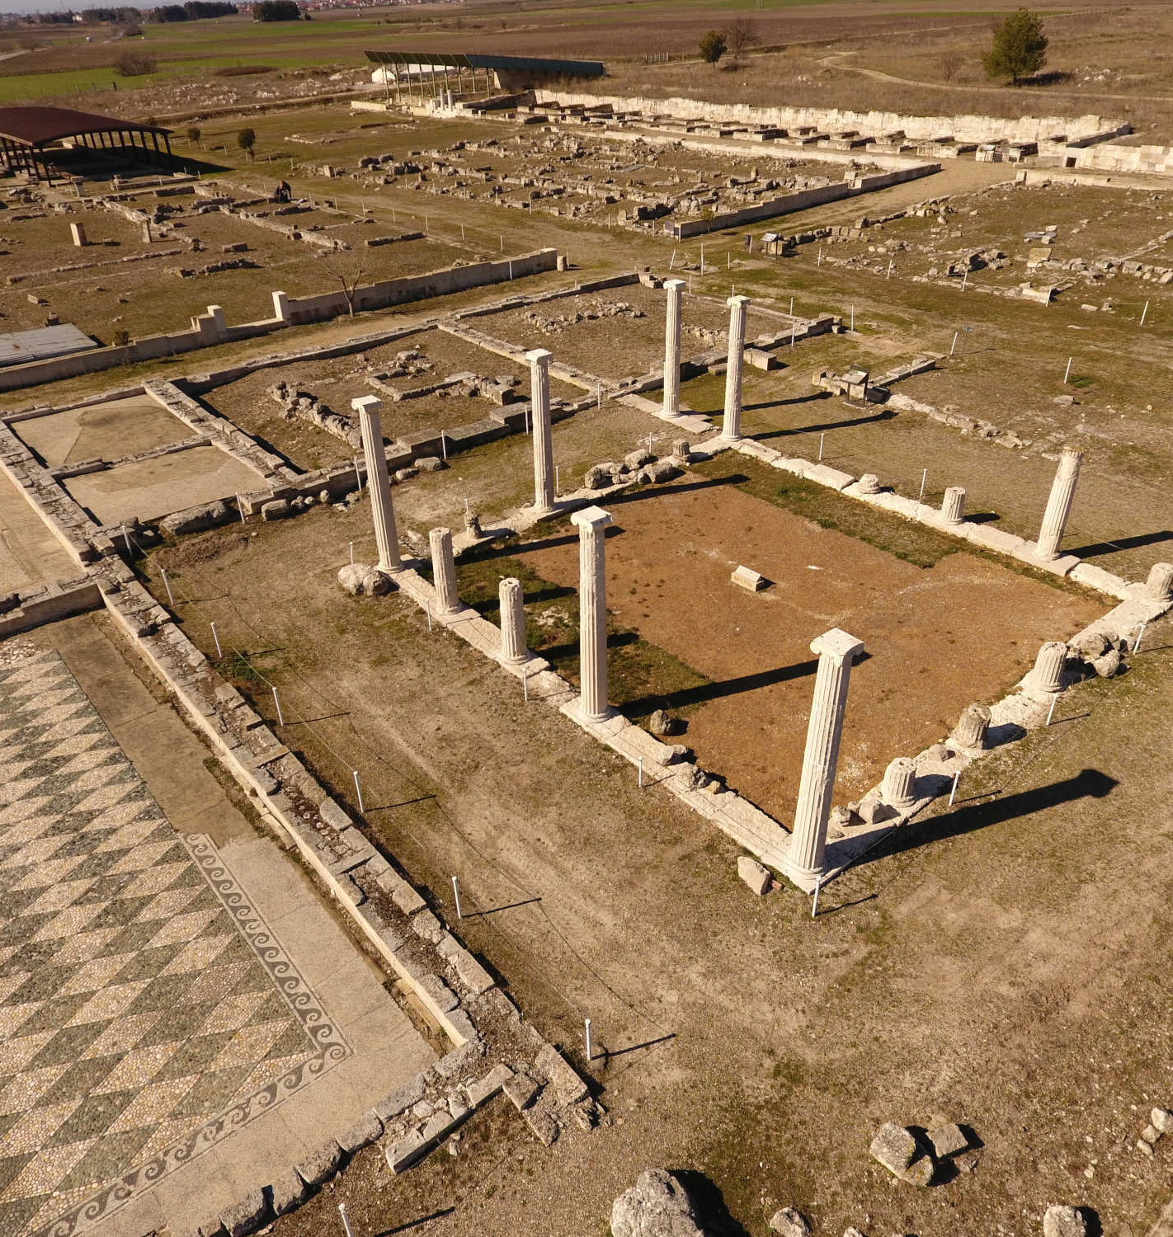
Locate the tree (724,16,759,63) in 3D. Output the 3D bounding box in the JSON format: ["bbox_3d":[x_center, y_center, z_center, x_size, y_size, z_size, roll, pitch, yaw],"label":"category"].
[{"bbox_3d":[27.128,-102.256,168.117,5.800,6.400,5.800,-2,33,0],"label":"tree"}]

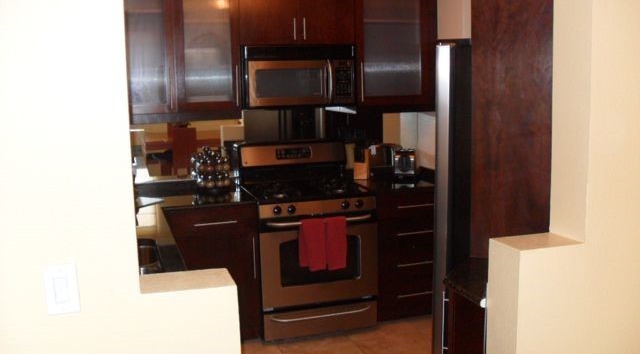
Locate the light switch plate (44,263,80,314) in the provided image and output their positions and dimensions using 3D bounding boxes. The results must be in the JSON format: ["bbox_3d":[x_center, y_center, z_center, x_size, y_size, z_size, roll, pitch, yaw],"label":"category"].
[{"bbox_3d":[-0.596,0.261,1.499,0.068,0.116,0.008,-4,10,-17],"label":"light switch plate"}]

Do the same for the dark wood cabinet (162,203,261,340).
[{"bbox_3d":[-0.726,0.565,4.121,0.557,0.905,0.640,-4,10,-17],"label":"dark wood cabinet"}]

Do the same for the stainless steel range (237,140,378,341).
[{"bbox_3d":[-0.088,0.383,4.301,0.765,1.180,0.675,-4,10,-17],"label":"stainless steel range"}]

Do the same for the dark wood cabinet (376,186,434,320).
[{"bbox_3d":[0.529,0.475,4.512,0.518,0.905,0.640,-4,10,-17],"label":"dark wood cabinet"}]

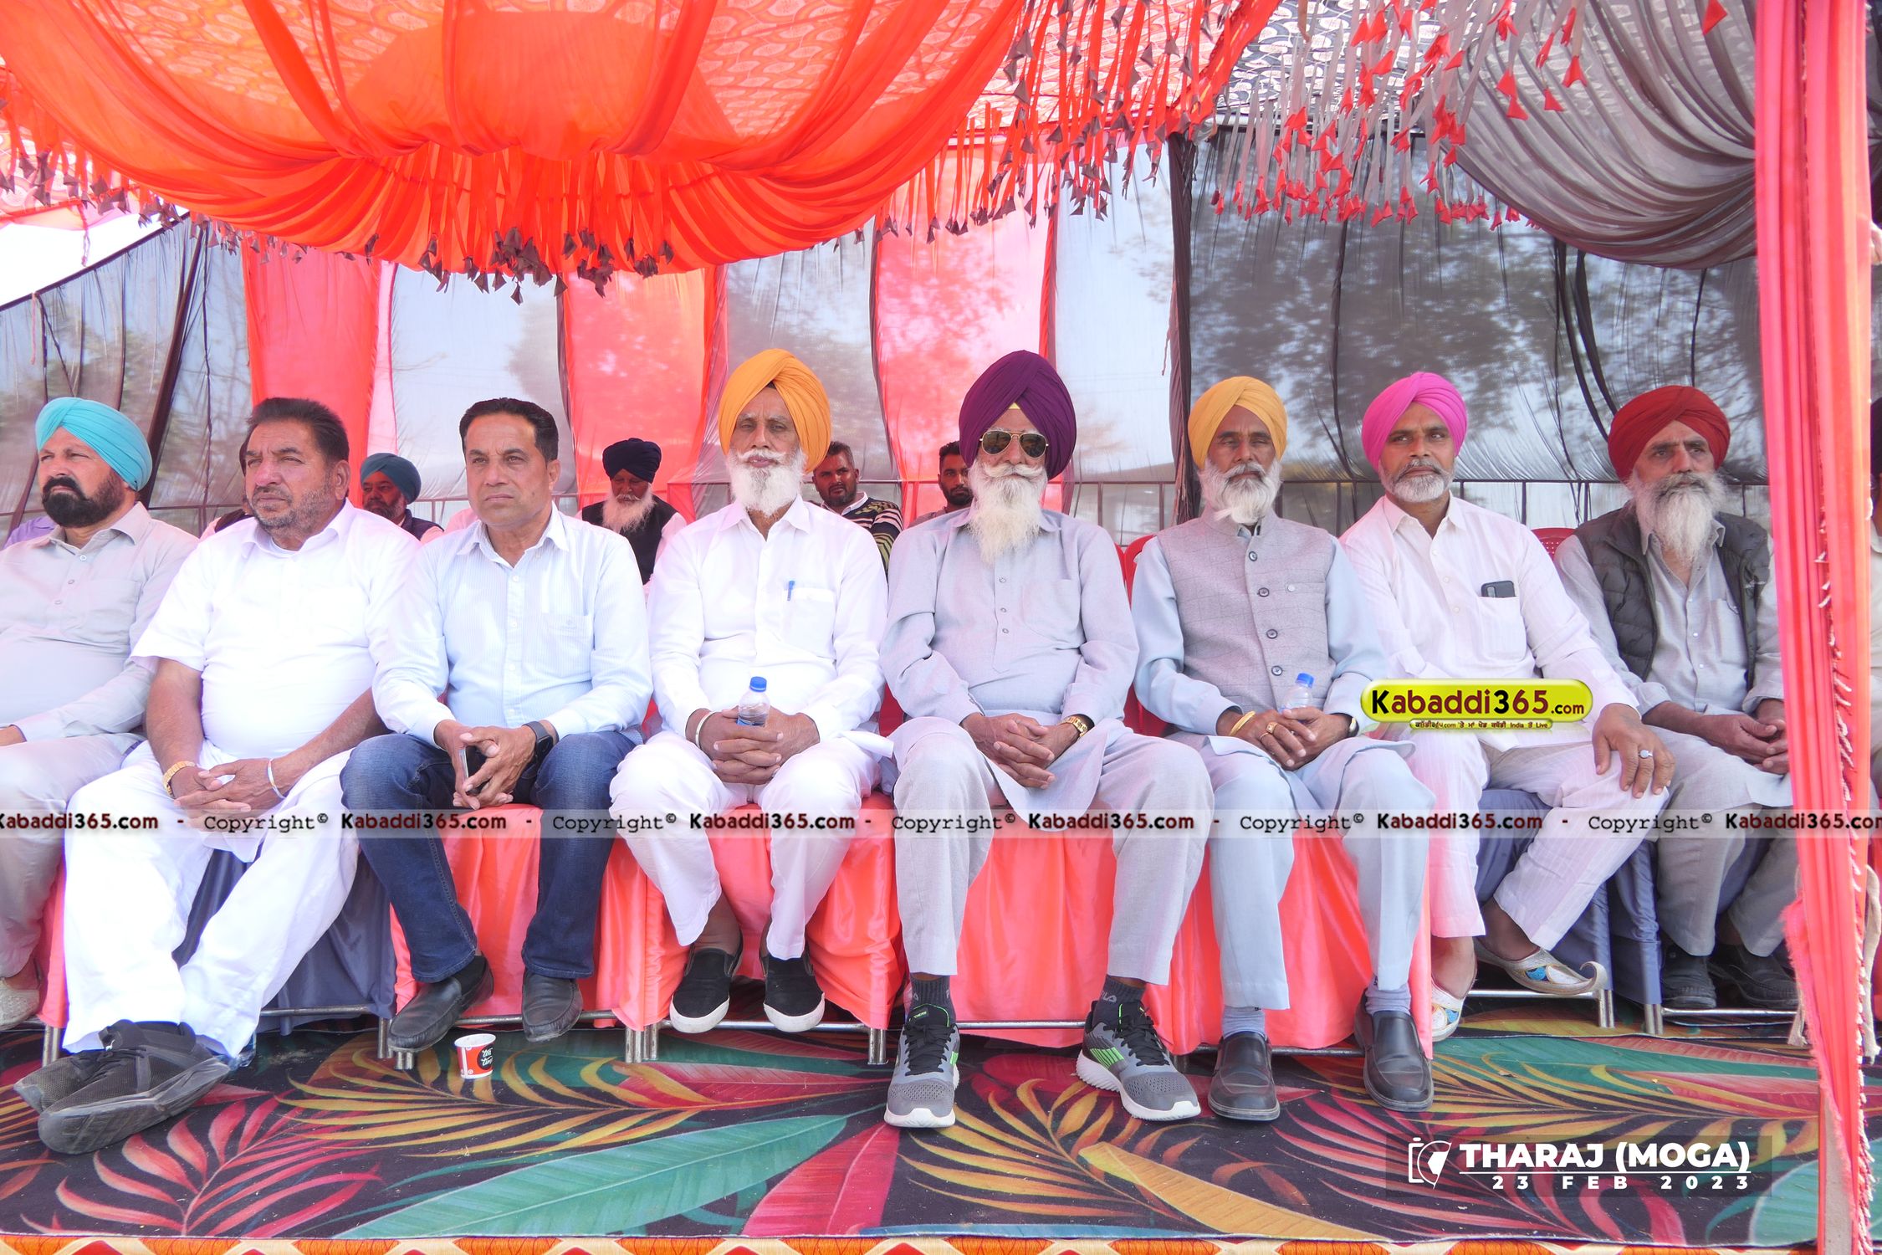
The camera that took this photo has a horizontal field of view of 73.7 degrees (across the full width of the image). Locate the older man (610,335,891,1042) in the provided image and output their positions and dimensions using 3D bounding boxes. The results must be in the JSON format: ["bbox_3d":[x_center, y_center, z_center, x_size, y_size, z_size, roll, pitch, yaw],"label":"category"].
[{"bbox_3d":[-0.335,0.065,2.360,0.490,1.240,0.700,0,0,-3],"label":"older man"}]

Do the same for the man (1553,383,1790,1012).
[{"bbox_3d":[1.585,0.105,2.640,0.510,1.280,0.720,0,0,3],"label":"man"}]

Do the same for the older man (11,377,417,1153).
[{"bbox_3d":[-1.245,0.160,2.250,0.590,1.210,0.850,0,0,0],"label":"older man"}]

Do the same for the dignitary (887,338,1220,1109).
[{"bbox_3d":[0.160,0.105,2.310,0.540,1.320,0.800,0,0,-2],"label":"dignitary"}]

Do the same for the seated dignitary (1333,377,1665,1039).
[{"bbox_3d":[1.125,0.105,2.620,0.510,1.320,0.730,0,0,6],"label":"seated dignitary"}]

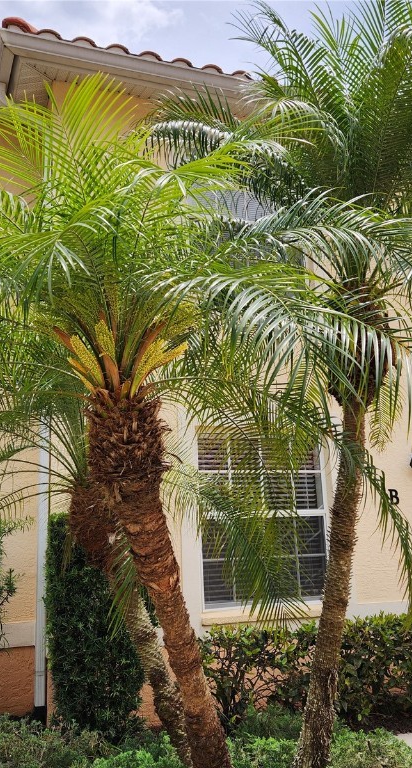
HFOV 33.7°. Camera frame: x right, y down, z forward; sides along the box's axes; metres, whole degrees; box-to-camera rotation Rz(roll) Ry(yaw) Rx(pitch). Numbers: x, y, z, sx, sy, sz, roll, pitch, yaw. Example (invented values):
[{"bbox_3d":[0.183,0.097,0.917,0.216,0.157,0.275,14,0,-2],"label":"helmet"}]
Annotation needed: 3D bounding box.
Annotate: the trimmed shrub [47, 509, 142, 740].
[{"bbox_3d":[-0.849,1.857,5.236,0.700,1.670,0.480,2,-13,-20],"label":"trimmed shrub"}]

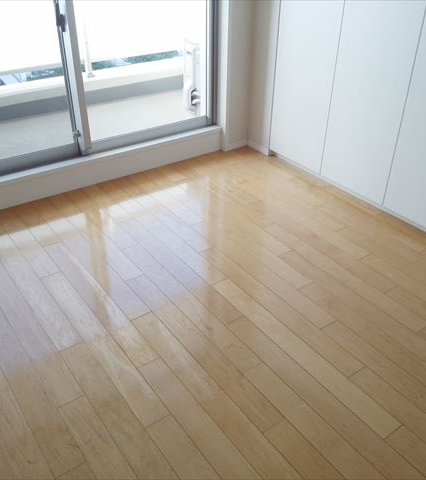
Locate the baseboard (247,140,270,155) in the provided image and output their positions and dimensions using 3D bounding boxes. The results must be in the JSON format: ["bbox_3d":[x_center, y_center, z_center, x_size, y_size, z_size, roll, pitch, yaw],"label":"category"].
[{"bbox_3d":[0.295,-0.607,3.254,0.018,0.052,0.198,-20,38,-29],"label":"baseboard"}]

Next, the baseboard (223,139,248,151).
[{"bbox_3d":[0.155,-0.626,3.282,0.174,0.052,0.018,-20,38,-29],"label":"baseboard"}]

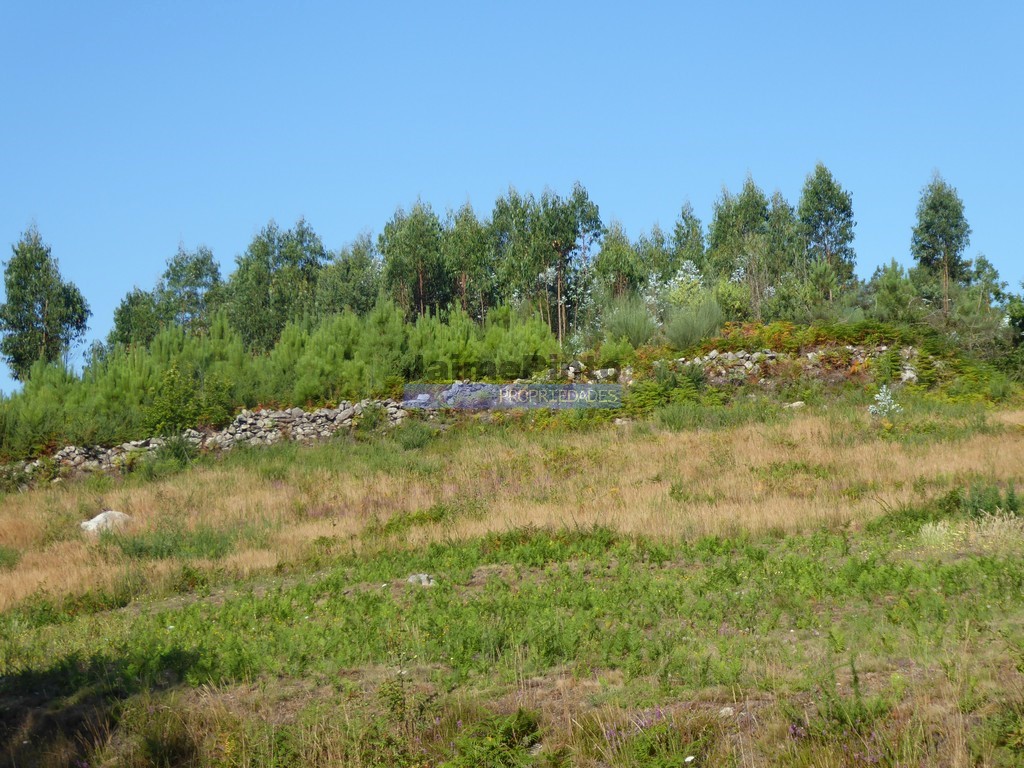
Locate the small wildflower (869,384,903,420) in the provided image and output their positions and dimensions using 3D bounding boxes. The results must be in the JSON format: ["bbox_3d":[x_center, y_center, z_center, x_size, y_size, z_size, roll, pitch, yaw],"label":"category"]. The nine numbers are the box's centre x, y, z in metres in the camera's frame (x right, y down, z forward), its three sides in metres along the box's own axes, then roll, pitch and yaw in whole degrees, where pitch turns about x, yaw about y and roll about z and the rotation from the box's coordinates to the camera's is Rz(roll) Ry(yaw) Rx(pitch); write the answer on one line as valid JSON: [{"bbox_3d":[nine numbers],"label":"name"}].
[{"bbox_3d":[10.238,0.507,60.000,0.920,1.000,0.850,0,-3,0],"label":"small wildflower"}]

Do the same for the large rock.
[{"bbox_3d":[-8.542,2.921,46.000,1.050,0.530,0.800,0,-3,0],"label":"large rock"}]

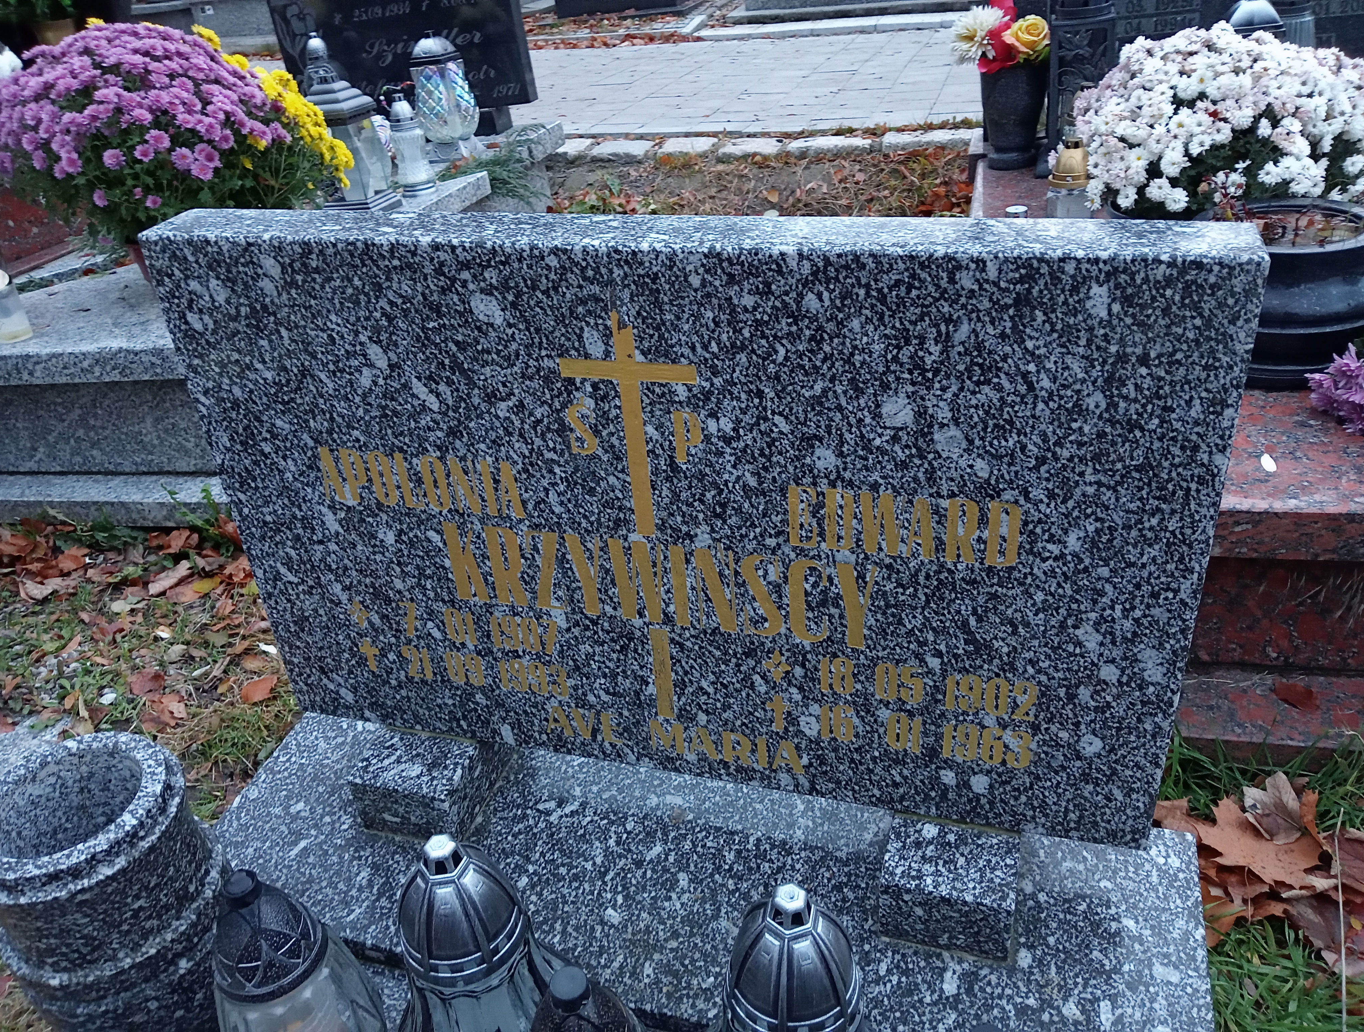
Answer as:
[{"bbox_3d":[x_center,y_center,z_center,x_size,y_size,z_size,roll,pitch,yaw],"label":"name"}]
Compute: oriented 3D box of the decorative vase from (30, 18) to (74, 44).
[{"bbox_3d":[-2.112,-1.602,3.793,0.150,0.160,0.150,-8,32,0],"label":"decorative vase"}]

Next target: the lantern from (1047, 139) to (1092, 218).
[{"bbox_3d":[0.748,-0.612,2.120,0.090,0.207,0.090,-8,32,0],"label":"lantern"}]

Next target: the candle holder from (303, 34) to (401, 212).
[{"bbox_3d":[-0.823,-0.943,2.674,0.153,0.401,0.153,9,36,25],"label":"candle holder"}]

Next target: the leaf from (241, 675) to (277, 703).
[{"bbox_3d":[-0.668,0.269,1.748,0.052,0.016,0.055,-19,34,-17],"label":"leaf"}]

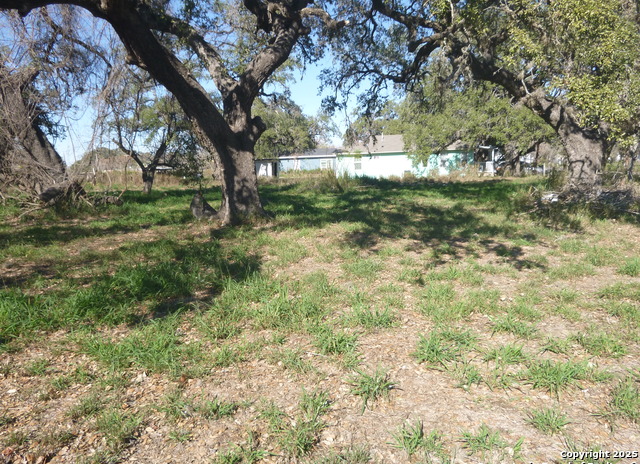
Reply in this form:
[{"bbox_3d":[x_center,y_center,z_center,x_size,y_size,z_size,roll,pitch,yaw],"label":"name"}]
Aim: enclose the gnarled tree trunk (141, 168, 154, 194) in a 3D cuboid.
[{"bbox_3d":[-8.400,-2.460,22.500,0.640,1.270,0.580,0,8,0],"label":"gnarled tree trunk"}]

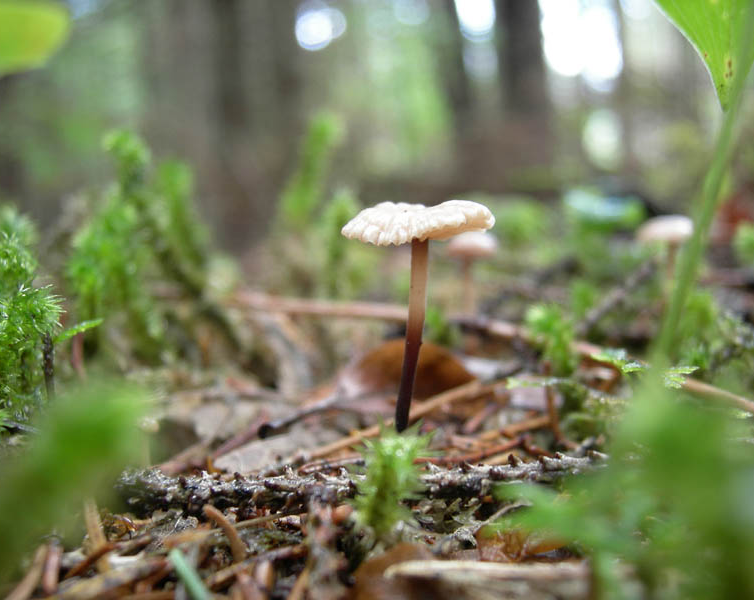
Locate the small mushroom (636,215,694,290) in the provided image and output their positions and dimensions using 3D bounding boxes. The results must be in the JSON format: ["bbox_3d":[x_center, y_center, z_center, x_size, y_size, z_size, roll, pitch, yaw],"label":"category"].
[{"bbox_3d":[0.095,-0.015,0.288,0.018,0.025,0.018,0,5,0],"label":"small mushroom"}]

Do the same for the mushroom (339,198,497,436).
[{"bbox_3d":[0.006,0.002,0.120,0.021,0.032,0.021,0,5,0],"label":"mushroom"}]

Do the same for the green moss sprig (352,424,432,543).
[{"bbox_3d":[0.002,0.022,0.104,0.009,0.014,0.009,0,5,0],"label":"green moss sprig"}]

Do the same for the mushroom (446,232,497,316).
[{"bbox_3d":[0.029,-0.009,0.270,0.015,0.025,0.015,0,5,0],"label":"mushroom"}]

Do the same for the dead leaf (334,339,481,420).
[{"bbox_3d":[0.005,0.013,0.150,0.024,0.011,0.018,0,5,0],"label":"dead leaf"}]

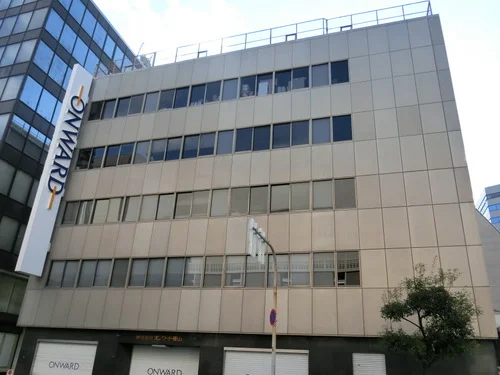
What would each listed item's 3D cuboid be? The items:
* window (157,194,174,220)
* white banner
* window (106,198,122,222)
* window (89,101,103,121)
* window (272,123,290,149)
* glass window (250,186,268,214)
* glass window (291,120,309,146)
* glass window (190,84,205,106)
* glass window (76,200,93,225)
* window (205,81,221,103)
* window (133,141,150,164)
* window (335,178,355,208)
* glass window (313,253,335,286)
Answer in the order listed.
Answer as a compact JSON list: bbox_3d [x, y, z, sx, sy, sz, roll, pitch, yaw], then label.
[{"bbox_3d":[-4.429,1.054,21.999,0.927,1.442,0.100,-5,-25,18],"label":"window"},{"bbox_3d":[-11.005,-1.500,24.154,0.320,13.046,1.398,-5,-25,18],"label":"white banner"},{"bbox_3d":[-7.597,1.290,23.487,0.950,1.470,0.100,-5,-25,18],"label":"window"},{"bbox_3d":[-9.706,-4.729,26.233,0.879,1.417,0.100,-5,-25,18],"label":"window"},{"bbox_3d":[1.606,-2.623,21.276,0.935,1.445,0.090,-5,-25,18],"label":"window"},{"bbox_3d":[0.502,0.683,21.769,1.012,1.573,0.100,-5,-24,17],"label":"glass window"},{"bbox_3d":[2.723,-2.898,22.587,1.012,1.573,0.100,-5,-24,17],"label":"glass window"},{"bbox_3d":[-3.008,-5.302,24.117,0.901,1.411,0.090,-5,-25,18],"label":"glass window"},{"bbox_3d":[-9.220,1.401,23.374,0.881,1.423,0.100,-5,-26,18],"label":"glass window"},{"bbox_3d":[-2.098,-5.469,24.242,0.927,1.442,0.100,-5,-25,18],"label":"window"},{"bbox_3d":[-6.564,-2.138,25.517,1.012,1.573,0.100,-5,-24,17],"label":"window"},{"bbox_3d":[4.384,0.310,19.214,0.927,1.442,0.100,-5,-25,18],"label":"window"},{"bbox_3d":[3.120,3.477,17.765,0.879,1.442,0.100,-5,-25,18],"label":"glass window"}]

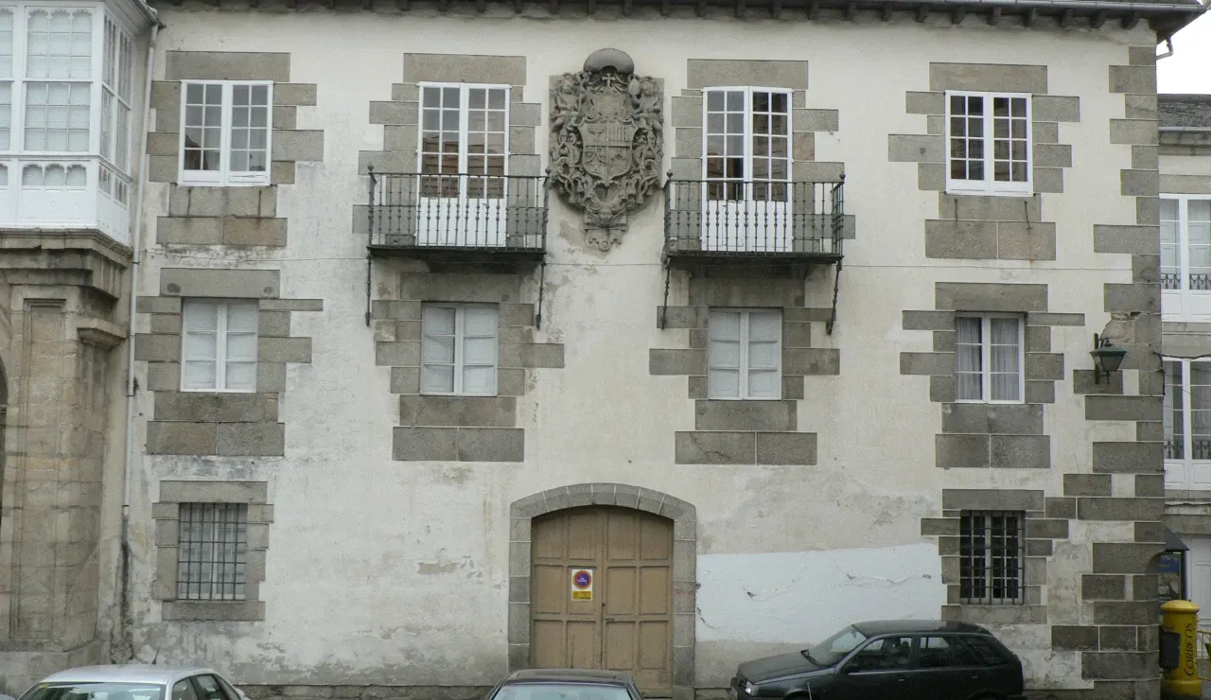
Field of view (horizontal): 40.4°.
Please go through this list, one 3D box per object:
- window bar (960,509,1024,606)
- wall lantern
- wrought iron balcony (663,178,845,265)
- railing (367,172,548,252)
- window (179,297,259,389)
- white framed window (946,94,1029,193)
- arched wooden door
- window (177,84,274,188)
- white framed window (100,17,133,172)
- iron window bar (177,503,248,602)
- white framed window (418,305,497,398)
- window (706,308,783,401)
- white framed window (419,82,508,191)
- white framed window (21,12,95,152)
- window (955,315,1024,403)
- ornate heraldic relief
[{"bbox_3d":[5.873,3.167,25.006,0.964,1.409,0.050,1,-5,-1],"label":"window bar"},{"bbox_3d":[7.535,0.119,24.813,0.557,0.824,0.880,1,-5,-1],"label":"wall lantern"},{"bbox_3d":[2.235,-1.935,24.942,2.655,1.133,0.780,1,-5,-1],"label":"wrought iron balcony"},{"bbox_3d":[-2.207,-2.069,24.862,2.625,1.045,0.780,1,-5,-1],"label":"railing"},{"bbox_3d":[-5.890,-0.061,25.135,1.109,1.404,0.120,1,-5,-1],"label":"window"},{"bbox_3d":[5.964,-3.206,25.557,1.321,1.611,0.120,1,-5,-1],"label":"white framed window"},{"bbox_3d":[-0.056,3.825,25.036,2.191,2.897,0.140,1,-5,-2],"label":"arched wooden door"},{"bbox_3d":[-5.805,-3.316,25.146,1.412,1.629,0.130,1,-5,-2],"label":"window"},{"bbox_3d":[-7.185,-3.745,24.210,0.110,2.080,1.560,1,-5,-2],"label":"white framed window"},{"bbox_3d":[-5.921,3.052,24.773,0.991,1.452,0.050,1,-5,-1],"label":"iron window bar"},{"bbox_3d":[-2.238,-0.003,25.205,1.152,1.393,0.120,1,-5,-1],"label":"white framed window"},{"bbox_3d":[2.139,0.066,25.289,1.134,1.376,0.120,1,-5,-1],"label":"window"},{"bbox_3d":[-2.179,-3.281,25.300,1.386,1.706,0.130,1,-5,-2],"label":"white framed window"},{"bbox_3d":[-7.764,-3.826,23.348,0.967,2.104,0.120,1,-5,-2],"label":"white framed window"},{"bbox_3d":[5.945,0.123,25.460,1.089,1.411,0.120,1,-5,-2],"label":"window"},{"bbox_3d":[0.023,-3.065,25.211,1.722,3.062,0.360,1,-5,-1],"label":"ornate heraldic relief"}]

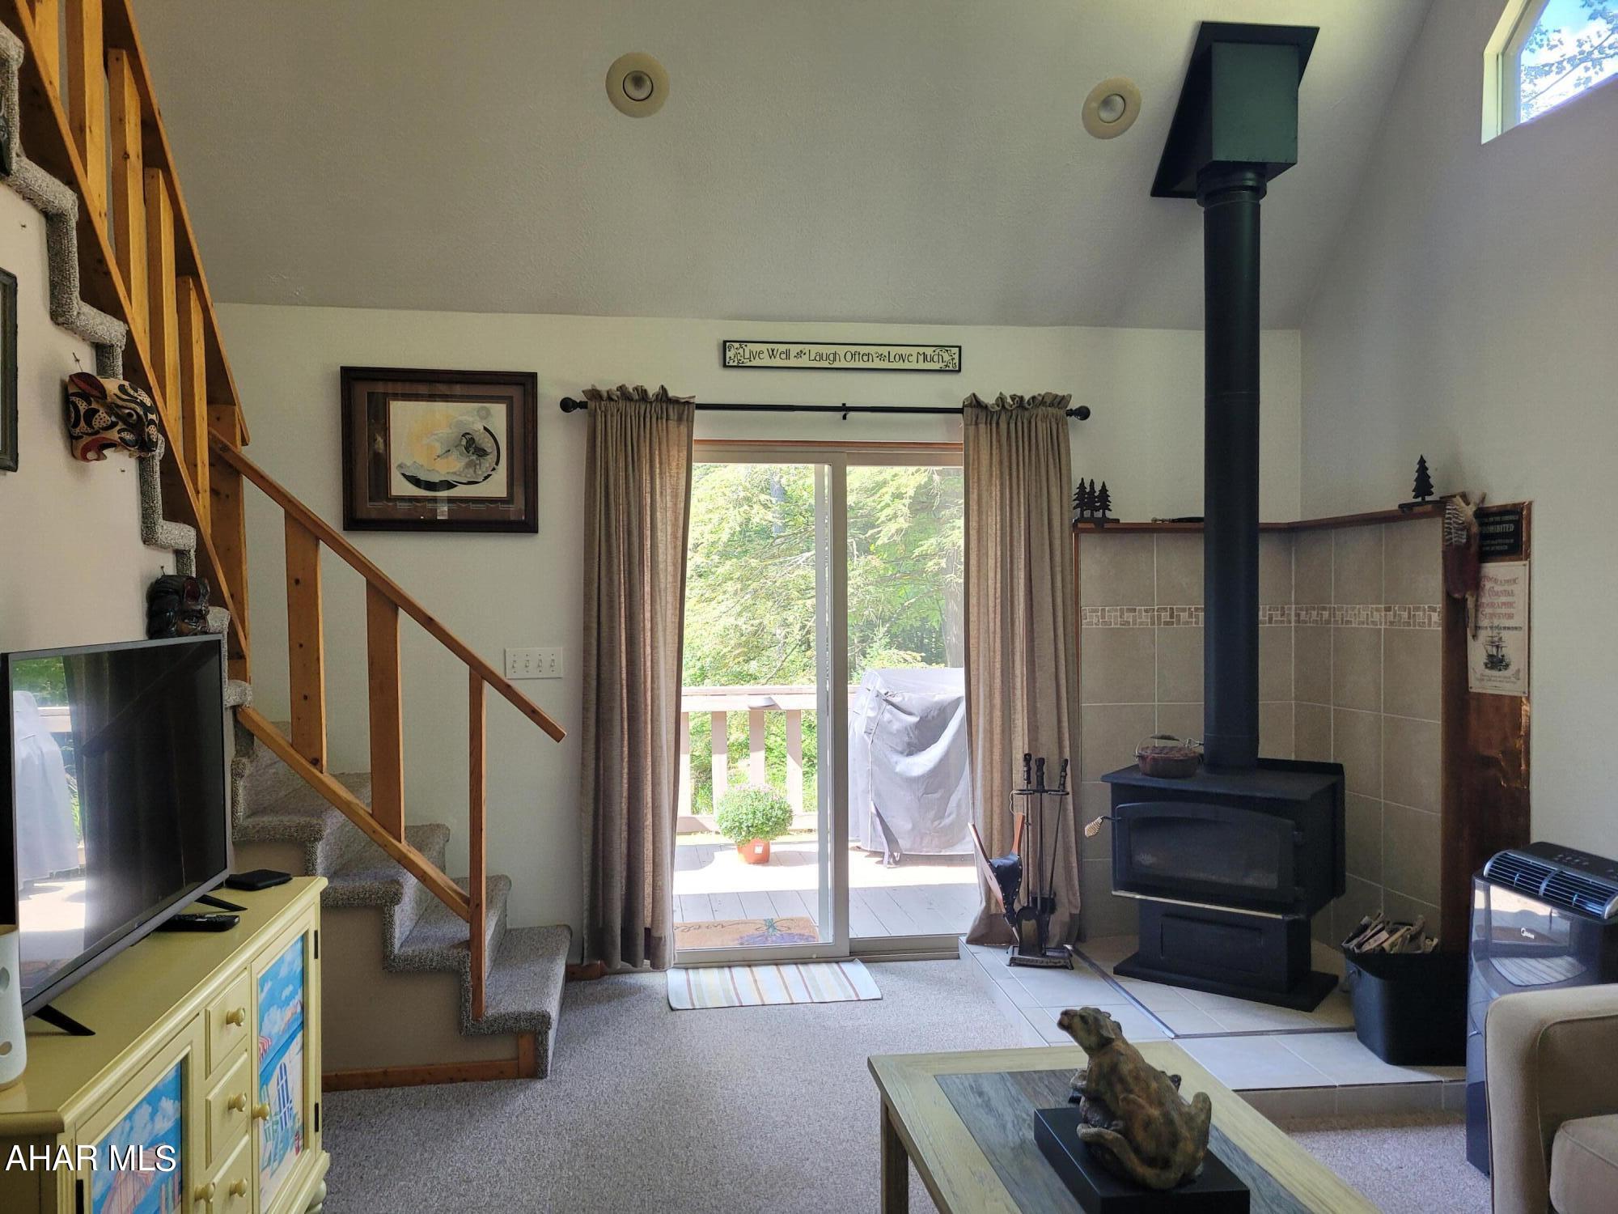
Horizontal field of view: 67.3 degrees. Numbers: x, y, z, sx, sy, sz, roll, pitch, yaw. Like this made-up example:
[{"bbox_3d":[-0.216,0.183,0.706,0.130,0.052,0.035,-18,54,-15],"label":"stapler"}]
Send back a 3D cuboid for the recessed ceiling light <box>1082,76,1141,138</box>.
[{"bbox_3d":[1.065,-1.748,4.265,0.205,0.205,0.030,0,43,-6],"label":"recessed ceiling light"}]

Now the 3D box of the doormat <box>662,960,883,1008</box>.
[{"bbox_3d":[-0.135,1.387,4.450,0.718,0.012,0.437,0,0,-8],"label":"doormat"}]

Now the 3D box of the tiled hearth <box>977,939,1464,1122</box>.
[{"bbox_3d":[1.375,1.346,4.097,1.400,0.090,1.590,0,0,-6],"label":"tiled hearth"}]

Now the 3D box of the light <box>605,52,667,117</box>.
[{"bbox_3d":[-0.576,-1.750,4.083,0.205,0.205,0.030,0,43,-6],"label":"light"}]

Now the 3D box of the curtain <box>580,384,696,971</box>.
[{"bbox_3d":[-0.645,0.273,4.587,0.436,2.220,0.130,0,0,-6],"label":"curtain"}]

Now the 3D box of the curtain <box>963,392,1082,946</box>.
[{"bbox_3d":[0.833,0.230,4.748,0.476,2.144,0.130,0,0,-6],"label":"curtain"}]

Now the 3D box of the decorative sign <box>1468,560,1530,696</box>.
[{"bbox_3d":[2.105,0.062,3.713,0.012,0.402,0.270,0,0,-6],"label":"decorative sign"}]

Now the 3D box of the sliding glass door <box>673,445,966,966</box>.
[{"bbox_3d":[0.117,0.384,4.801,1.822,2.018,0.120,0,0,-6],"label":"sliding glass door"}]

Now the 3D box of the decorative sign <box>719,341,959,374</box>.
[{"bbox_3d":[0.135,-0.979,4.751,0.940,0.099,0.020,0,0,-6],"label":"decorative sign"}]

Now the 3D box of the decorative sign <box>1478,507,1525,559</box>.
[{"bbox_3d":[2.103,-0.220,3.732,0.014,0.134,0.261,0,0,-6],"label":"decorative sign"}]

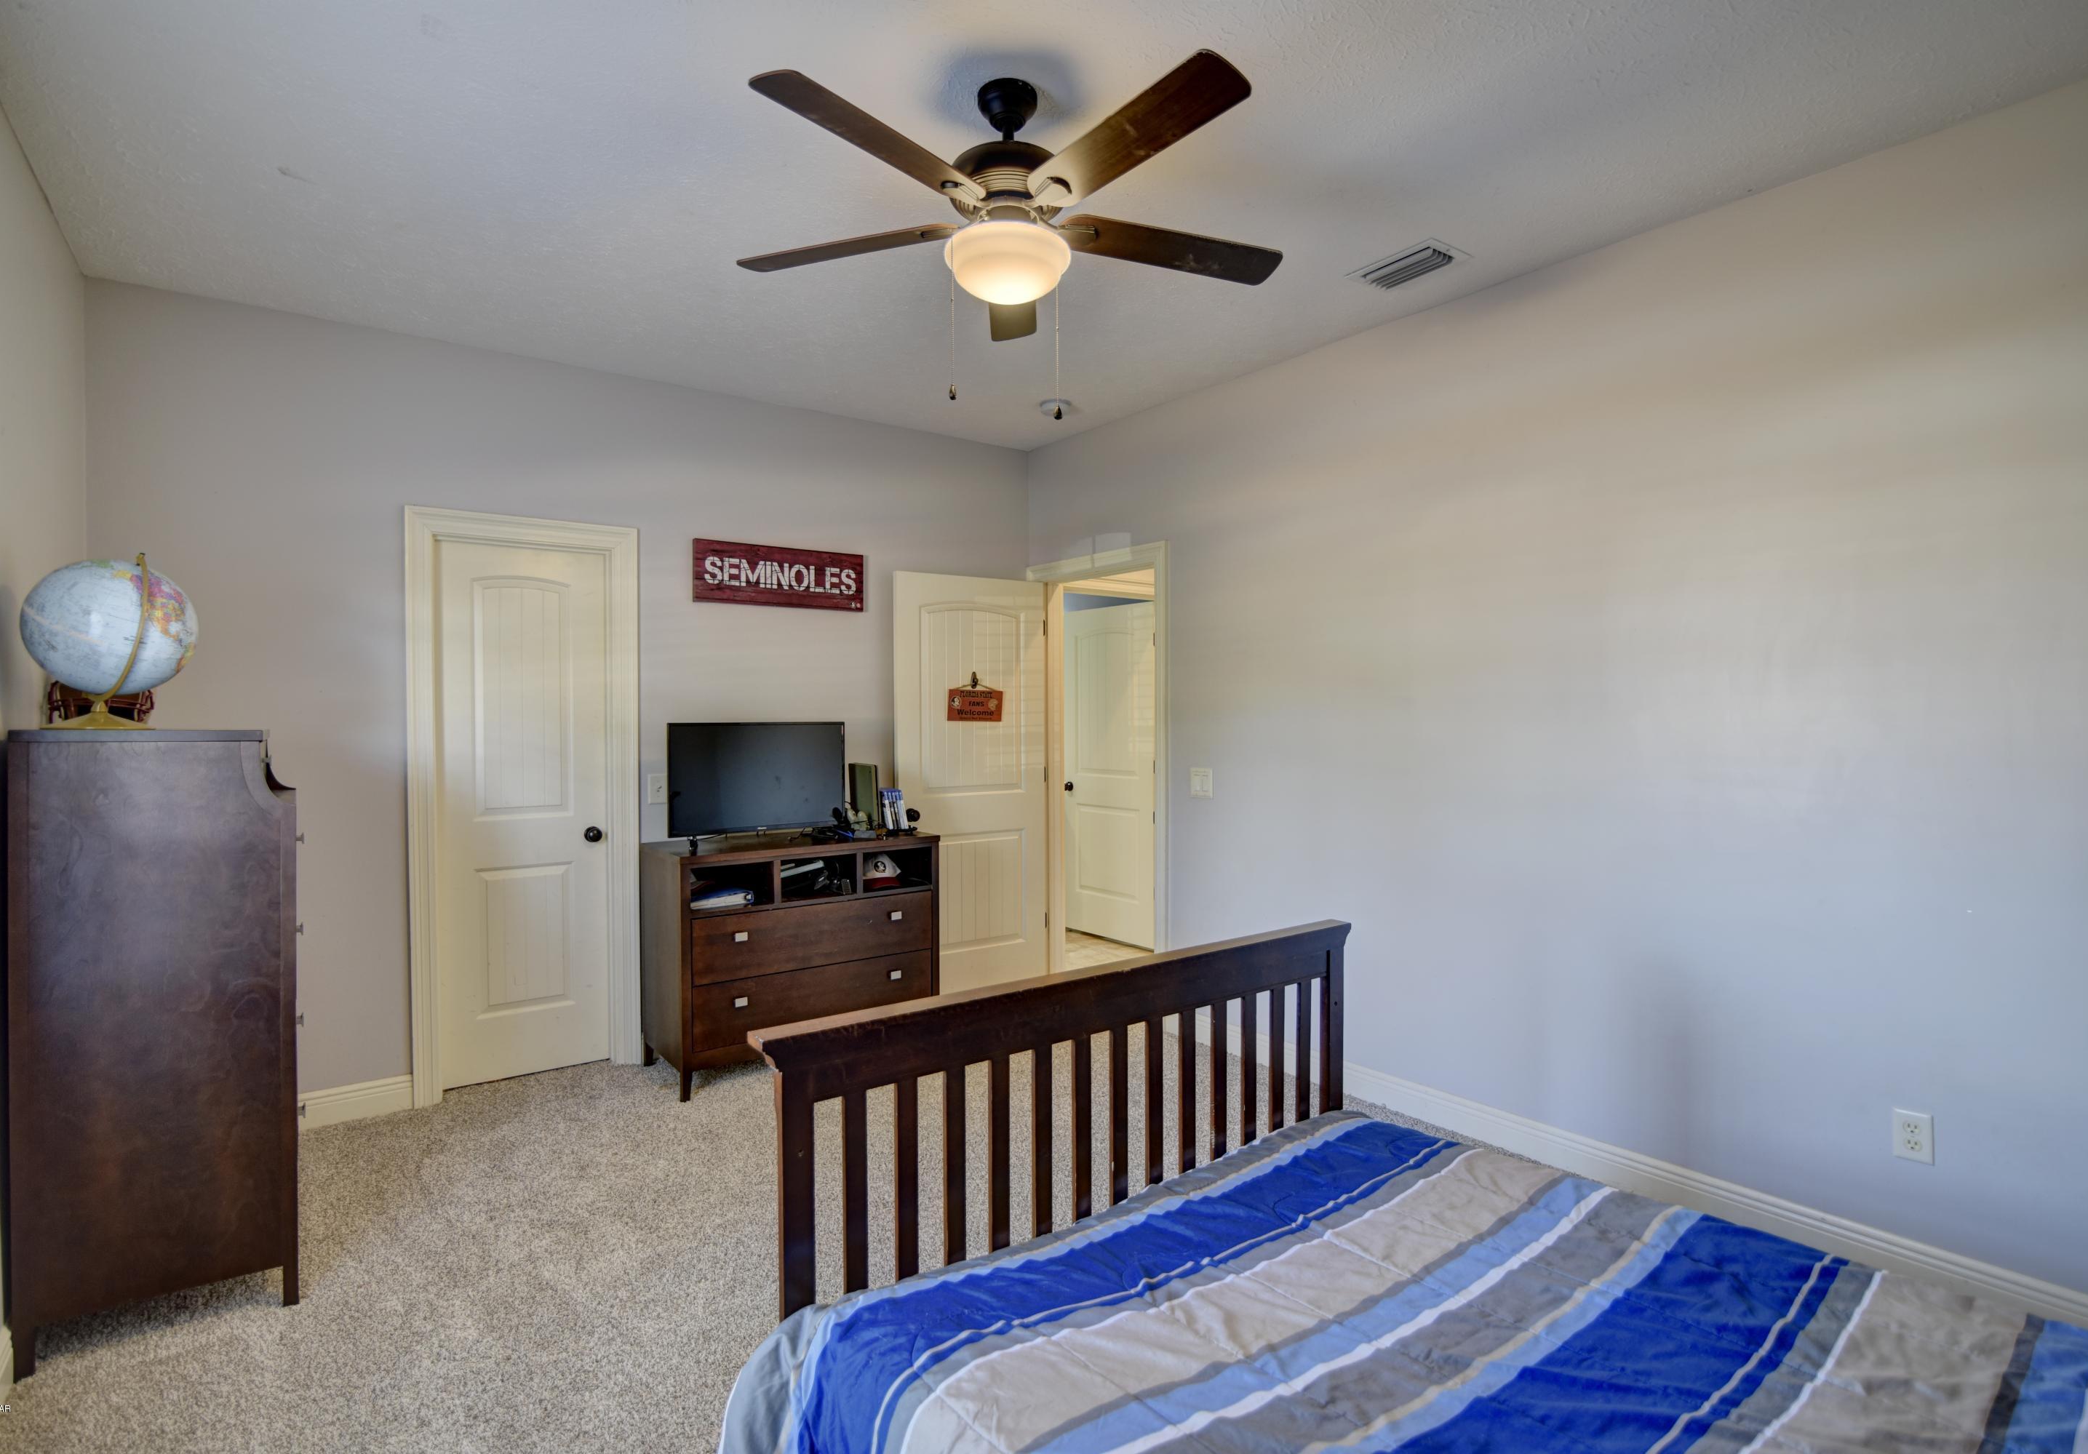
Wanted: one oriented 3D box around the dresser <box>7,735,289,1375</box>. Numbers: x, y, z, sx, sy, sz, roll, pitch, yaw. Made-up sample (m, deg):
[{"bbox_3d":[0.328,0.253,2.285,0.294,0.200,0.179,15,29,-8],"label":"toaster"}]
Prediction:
[{"bbox_3d":[-2.141,0.677,2.422,0.464,1.342,0.760,-1,1,-36],"label":"dresser"}]

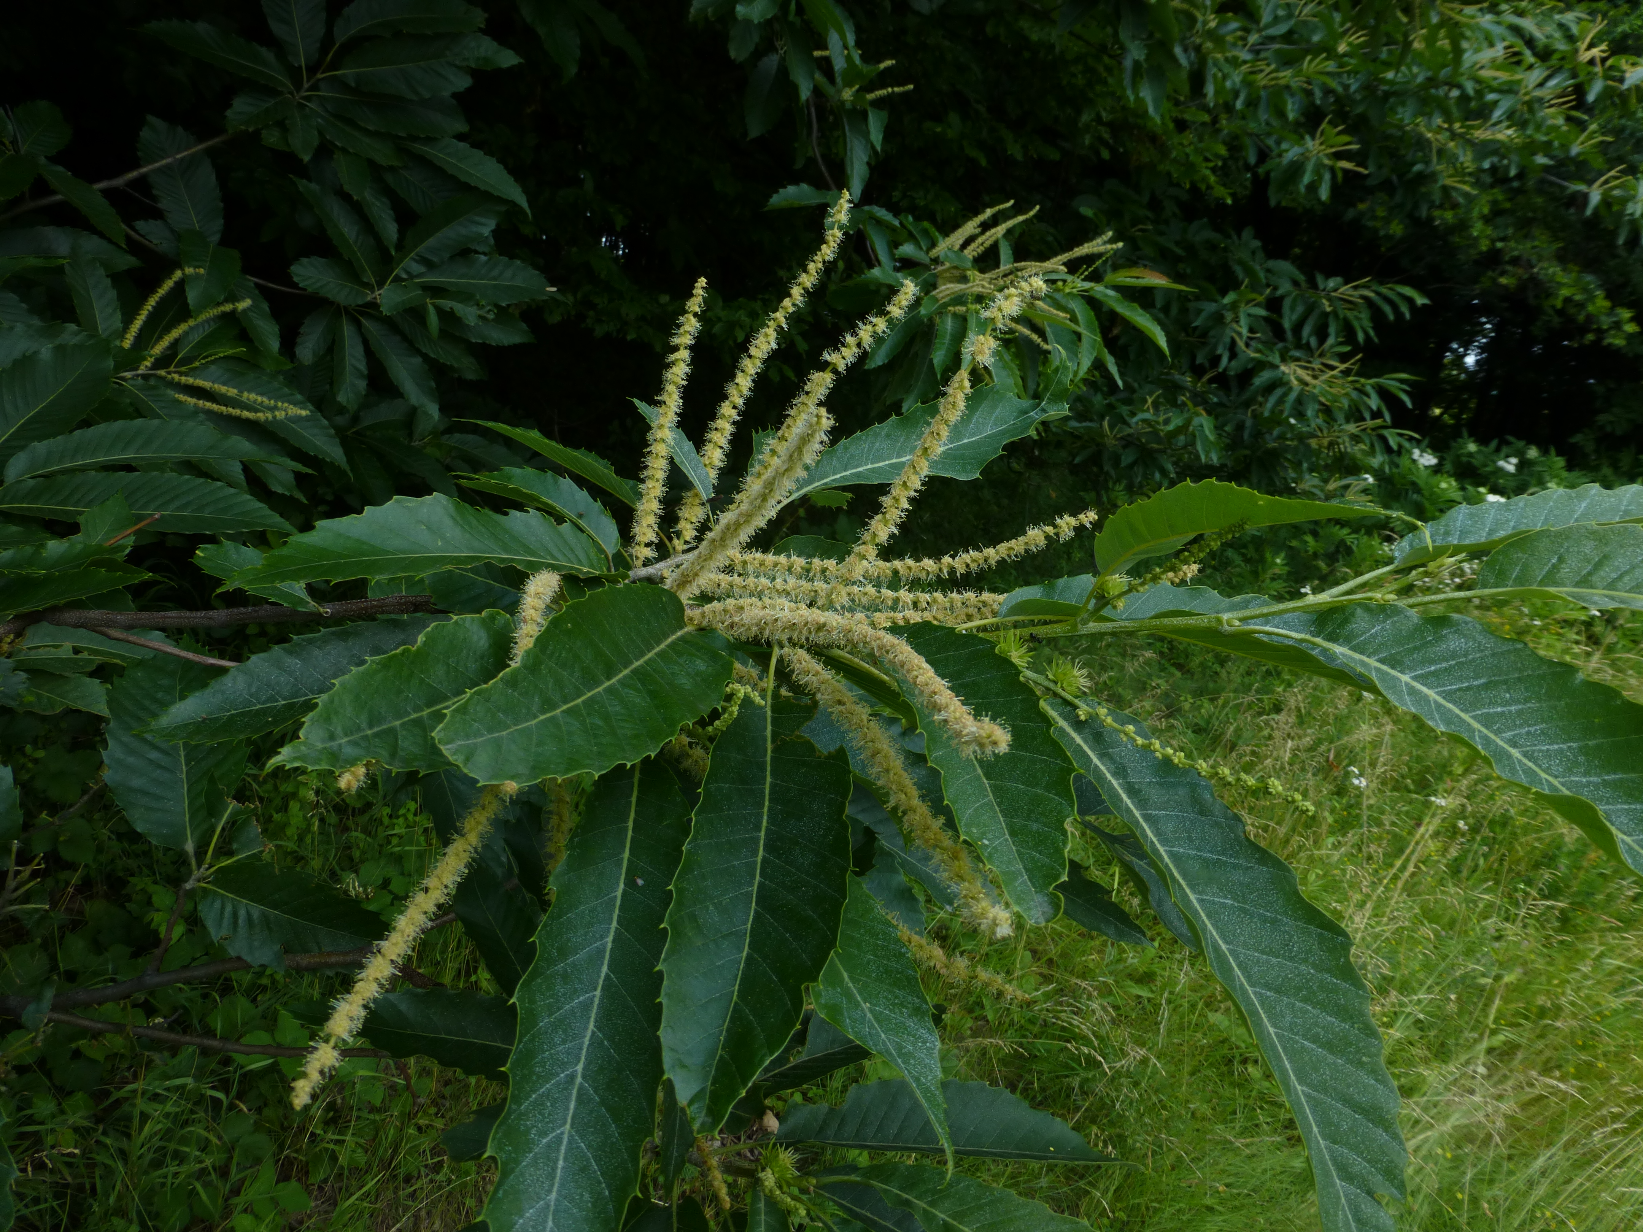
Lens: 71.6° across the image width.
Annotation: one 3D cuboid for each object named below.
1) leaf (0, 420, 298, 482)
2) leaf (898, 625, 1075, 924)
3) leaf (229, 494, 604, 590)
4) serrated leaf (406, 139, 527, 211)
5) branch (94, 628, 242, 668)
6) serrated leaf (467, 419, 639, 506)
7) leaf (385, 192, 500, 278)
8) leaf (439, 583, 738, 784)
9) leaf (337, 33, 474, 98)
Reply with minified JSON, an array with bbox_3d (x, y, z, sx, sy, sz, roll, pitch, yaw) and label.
[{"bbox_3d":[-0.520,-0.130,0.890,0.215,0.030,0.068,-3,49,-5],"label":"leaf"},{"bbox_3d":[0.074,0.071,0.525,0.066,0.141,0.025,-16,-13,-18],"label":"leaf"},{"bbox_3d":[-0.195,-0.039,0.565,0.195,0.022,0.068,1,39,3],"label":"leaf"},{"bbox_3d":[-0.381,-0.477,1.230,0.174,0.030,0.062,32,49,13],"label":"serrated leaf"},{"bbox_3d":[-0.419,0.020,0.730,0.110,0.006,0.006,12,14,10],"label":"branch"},{"bbox_3d":[-0.153,-0.089,0.640,0.151,0.022,0.045,24,33,32],"label":"serrated leaf"},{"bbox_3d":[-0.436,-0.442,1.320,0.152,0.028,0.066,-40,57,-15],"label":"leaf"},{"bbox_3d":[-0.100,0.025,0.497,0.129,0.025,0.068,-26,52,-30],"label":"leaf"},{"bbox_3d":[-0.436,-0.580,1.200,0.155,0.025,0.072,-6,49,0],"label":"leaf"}]

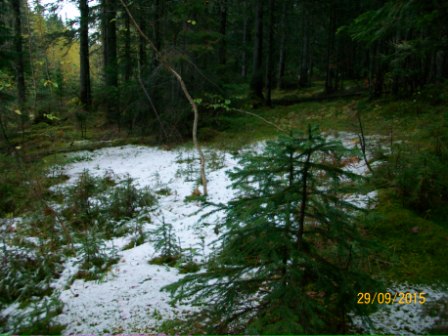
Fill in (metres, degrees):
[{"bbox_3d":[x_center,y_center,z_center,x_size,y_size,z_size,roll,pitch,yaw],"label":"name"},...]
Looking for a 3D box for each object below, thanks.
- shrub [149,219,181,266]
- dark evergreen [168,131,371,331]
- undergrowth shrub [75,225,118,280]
[{"bbox_3d":[-0.475,0.593,3.307,0.250,0.398,0.250,1,11,0],"label":"shrub"},{"bbox_3d":[0.288,0.372,2.574,1.280,1.258,1.200,1,11,0],"label":"dark evergreen"},{"bbox_3d":[-0.936,0.619,3.039,0.310,0.430,0.310,1,11,0],"label":"undergrowth shrub"}]

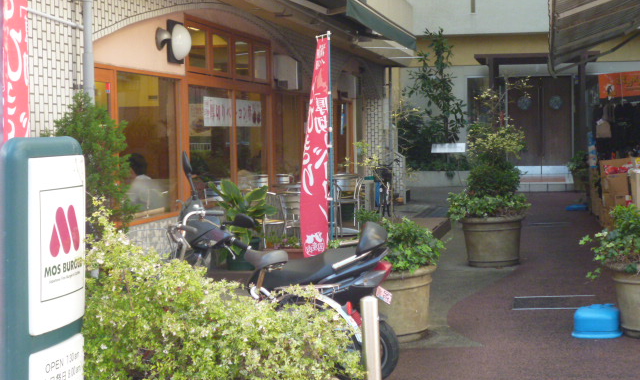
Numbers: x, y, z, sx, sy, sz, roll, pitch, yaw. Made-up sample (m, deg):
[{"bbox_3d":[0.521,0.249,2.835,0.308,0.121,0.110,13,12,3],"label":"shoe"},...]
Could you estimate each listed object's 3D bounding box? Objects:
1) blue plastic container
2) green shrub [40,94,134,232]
[{"bbox_3d":[2.073,0.975,8.700,0.375,0.240,0.360,1,3,12],"label":"blue plastic container"},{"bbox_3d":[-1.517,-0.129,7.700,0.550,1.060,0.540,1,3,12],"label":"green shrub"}]

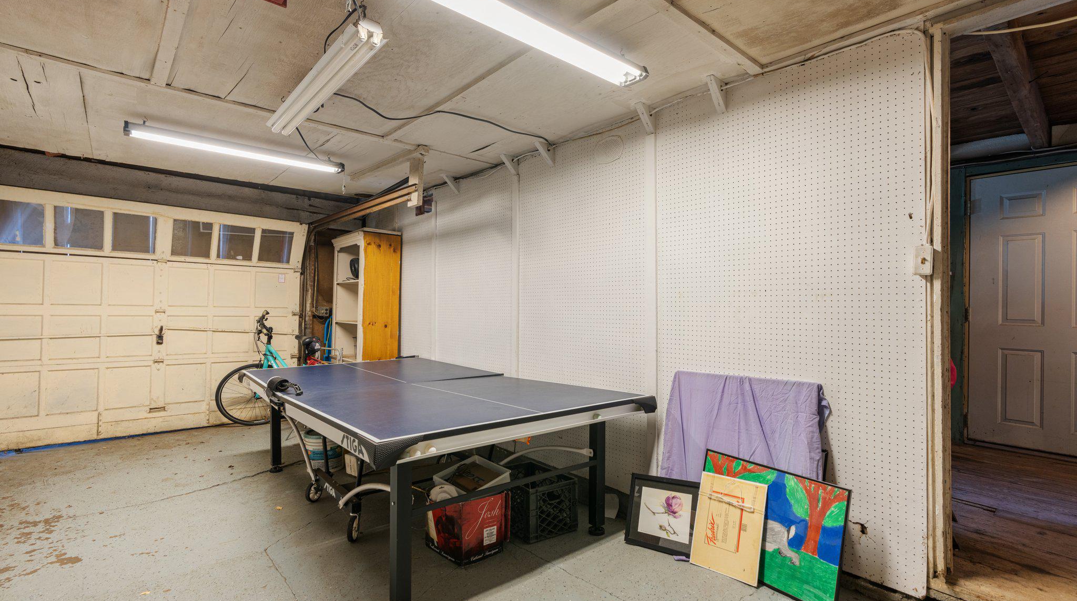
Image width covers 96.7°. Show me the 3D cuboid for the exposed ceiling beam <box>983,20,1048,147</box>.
[{"bbox_3d":[2.550,-1.120,2.505,2.300,0.140,0.085,0,-1,-41],"label":"exposed ceiling beam"}]

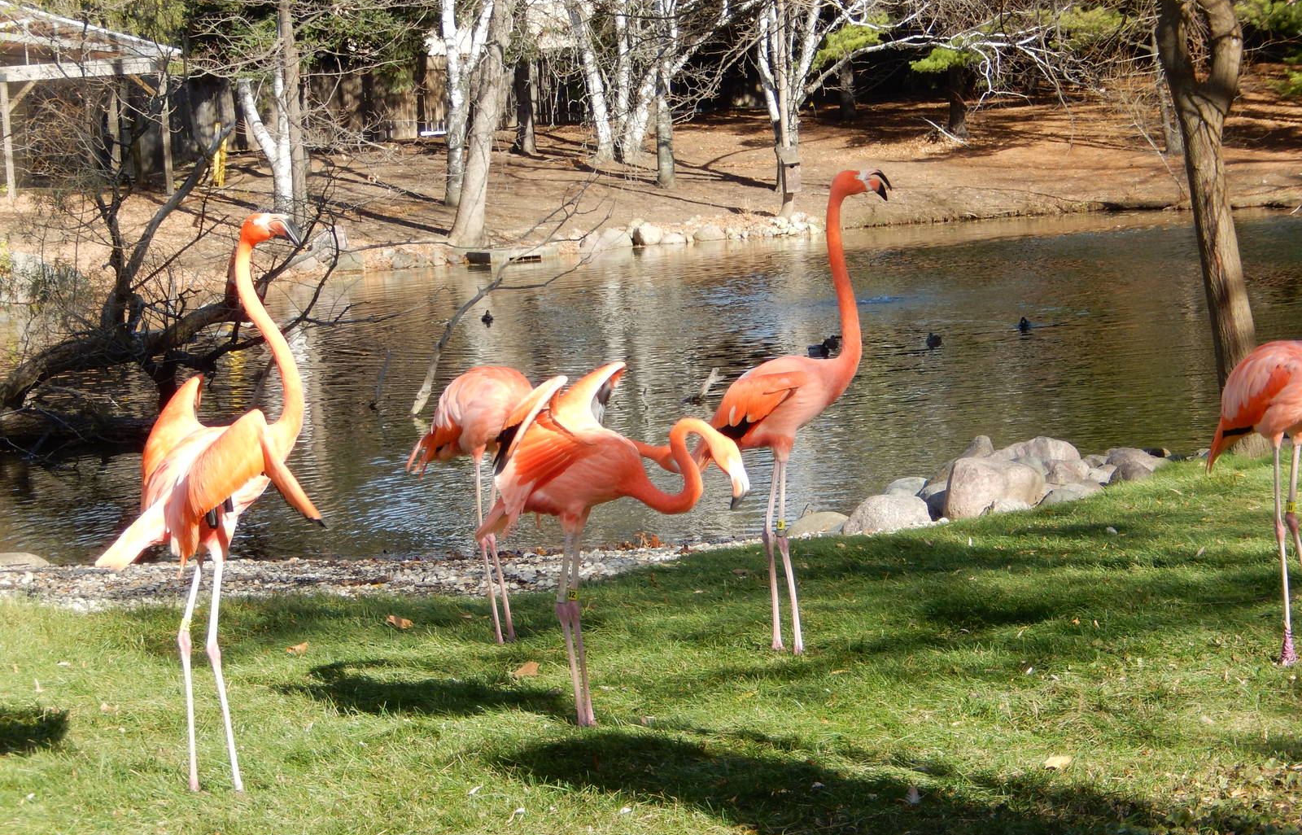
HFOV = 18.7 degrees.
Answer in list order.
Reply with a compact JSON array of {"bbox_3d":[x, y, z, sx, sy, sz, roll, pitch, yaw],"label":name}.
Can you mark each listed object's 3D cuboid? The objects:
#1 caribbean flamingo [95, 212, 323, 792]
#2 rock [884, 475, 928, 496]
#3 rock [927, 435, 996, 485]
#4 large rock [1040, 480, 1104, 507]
[{"bbox_3d":[-1.052,0.202,9.380,0.600,1.370,0.460,-8,6,-39],"label":"caribbean flamingo"},{"bbox_3d":[1.110,0.310,17.200,0.200,0.120,0.180,-4,4,0],"label":"rock"},{"bbox_3d":[1.255,0.182,15.900,0.290,0.240,0.240,-2,4,0],"label":"rock"},{"bbox_3d":[1.642,0.303,15.400,0.260,0.115,0.200,-2,4,0],"label":"large rock"}]

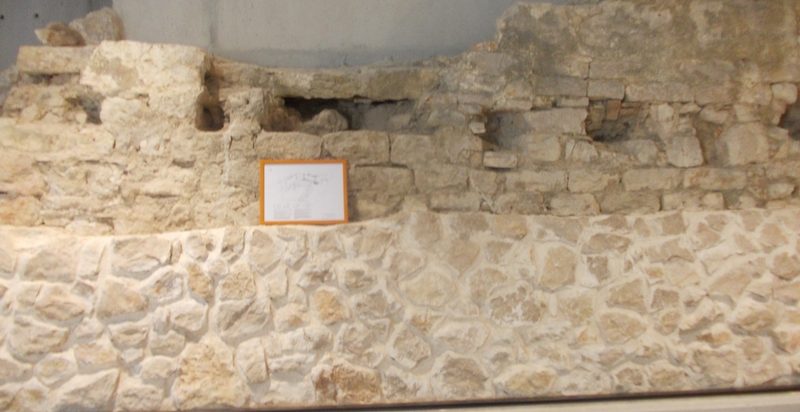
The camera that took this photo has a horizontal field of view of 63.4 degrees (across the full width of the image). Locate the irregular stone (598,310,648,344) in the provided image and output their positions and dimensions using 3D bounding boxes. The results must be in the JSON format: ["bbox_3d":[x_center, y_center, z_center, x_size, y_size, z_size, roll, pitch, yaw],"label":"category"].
[{"bbox_3d":[1.241,0.674,3.681,0.282,0.188,0.160,-1,3,-4],"label":"irregular stone"}]

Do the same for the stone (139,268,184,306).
[{"bbox_3d":[-1.170,0.401,3.223,0.216,0.181,0.160,-1,-3,-4],"label":"stone"}]

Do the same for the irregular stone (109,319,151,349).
[{"bbox_3d":[-1.391,0.652,3.364,0.203,0.151,0.130,0,2,-6],"label":"irregular stone"}]

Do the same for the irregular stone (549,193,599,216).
[{"bbox_3d":[0.916,-0.005,3.495,0.265,0.125,0.170,-1,-3,-4],"label":"irregular stone"}]

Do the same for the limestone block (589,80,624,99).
[{"bbox_3d":[1.165,-0.657,3.736,0.209,0.111,0.160,0,2,-6],"label":"limestone block"}]

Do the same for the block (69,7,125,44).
[{"bbox_3d":[-1.473,-0.867,3.213,0.257,0.184,0.200,0,-1,-7],"label":"block"}]

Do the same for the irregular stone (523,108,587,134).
[{"bbox_3d":[0.863,-0.480,3.731,0.360,0.143,0.200,-1,3,-4],"label":"irregular stone"}]

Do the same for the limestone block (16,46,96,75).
[{"bbox_3d":[-1.761,-0.746,3.317,0.393,0.136,0.200,0,-1,-6],"label":"limestone block"}]

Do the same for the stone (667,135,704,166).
[{"bbox_3d":[1.562,-0.304,3.541,0.200,0.167,0.150,0,-1,-6],"label":"stone"}]

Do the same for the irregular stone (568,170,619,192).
[{"bbox_3d":[1.093,-0.141,3.742,0.290,0.122,0.160,0,2,-6],"label":"irregular stone"}]

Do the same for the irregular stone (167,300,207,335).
[{"bbox_3d":[-1.039,0.543,3.149,0.187,0.158,0.140,0,-1,-6],"label":"irregular stone"}]

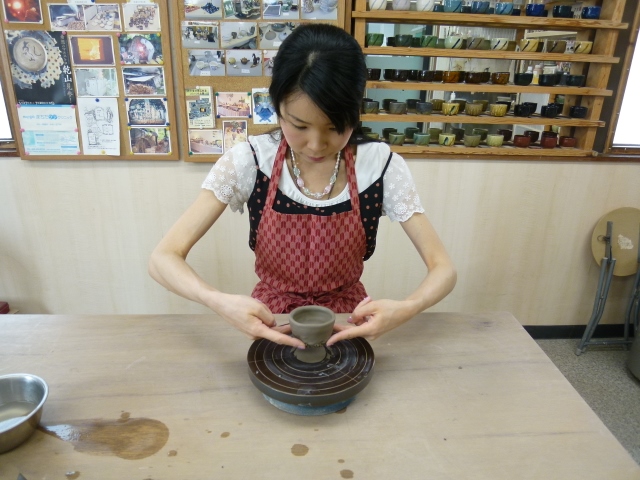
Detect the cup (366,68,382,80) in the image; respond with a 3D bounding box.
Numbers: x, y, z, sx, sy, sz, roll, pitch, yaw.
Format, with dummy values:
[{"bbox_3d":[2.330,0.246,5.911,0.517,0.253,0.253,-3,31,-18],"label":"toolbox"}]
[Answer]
[{"bbox_3d":[0.212,-0.662,1.781,0.065,0.045,0.065,1,20,0],"label":"cup"}]

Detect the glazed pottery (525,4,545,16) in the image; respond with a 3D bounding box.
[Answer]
[{"bbox_3d":[0.876,-0.931,1.802,0.074,0.051,0.074,1,17,-5],"label":"glazed pottery"}]

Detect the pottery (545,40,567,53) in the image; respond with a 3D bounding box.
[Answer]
[{"bbox_3d":[0.955,-0.778,1.795,0.067,0.045,0.067,1,20,0],"label":"pottery"}]

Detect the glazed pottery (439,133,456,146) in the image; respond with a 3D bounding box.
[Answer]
[{"bbox_3d":[0.541,-0.427,1.889,0.066,0.049,0.066,0,20,-4],"label":"glazed pottery"}]

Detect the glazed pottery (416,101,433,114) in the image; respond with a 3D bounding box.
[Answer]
[{"bbox_3d":[0.473,-0.596,2.009,0.072,0.050,0.072,1,19,0],"label":"glazed pottery"}]

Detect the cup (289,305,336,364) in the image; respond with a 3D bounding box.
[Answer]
[{"bbox_3d":[-0.012,0.149,0.702,0.070,0.068,0.070,1,19,0],"label":"cup"}]

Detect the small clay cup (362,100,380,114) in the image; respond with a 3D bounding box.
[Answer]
[{"bbox_3d":[0.230,-0.593,1.990,0.070,0.052,0.070,0,19,-5],"label":"small clay cup"}]

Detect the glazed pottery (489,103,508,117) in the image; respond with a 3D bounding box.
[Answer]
[{"bbox_3d":[0.750,-0.544,1.863,0.064,0.049,0.064,1,20,0],"label":"glazed pottery"}]

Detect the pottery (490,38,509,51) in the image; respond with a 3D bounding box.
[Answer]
[{"bbox_3d":[0.744,-0.806,1.830,0.074,0.051,0.074,1,17,-5],"label":"pottery"}]

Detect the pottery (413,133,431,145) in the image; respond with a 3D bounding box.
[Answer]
[{"bbox_3d":[0.431,-0.426,1.881,0.067,0.046,0.067,0,20,-4],"label":"pottery"}]

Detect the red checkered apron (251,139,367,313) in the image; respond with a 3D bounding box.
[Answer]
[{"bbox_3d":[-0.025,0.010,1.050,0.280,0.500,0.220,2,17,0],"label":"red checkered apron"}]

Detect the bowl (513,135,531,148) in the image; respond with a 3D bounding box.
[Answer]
[{"bbox_3d":[0.954,-0.464,2.094,0.070,0.051,0.070,0,19,-5],"label":"bowl"}]

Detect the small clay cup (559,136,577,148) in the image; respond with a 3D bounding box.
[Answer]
[{"bbox_3d":[1.182,-0.465,2.112,0.071,0.047,0.071,1,19,0],"label":"small clay cup"}]

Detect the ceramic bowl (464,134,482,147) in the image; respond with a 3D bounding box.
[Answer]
[{"bbox_3d":[0.669,-0.434,1.940,0.074,0.051,0.074,2,17,-1],"label":"ceramic bowl"}]

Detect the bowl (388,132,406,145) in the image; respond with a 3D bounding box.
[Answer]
[{"bbox_3d":[0.325,-0.426,1.873,0.064,0.045,0.064,0,20,-4],"label":"bowl"}]

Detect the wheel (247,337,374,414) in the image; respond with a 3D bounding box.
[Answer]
[{"bbox_3d":[-0.016,0.231,0.784,0.220,0.055,0.220,2,17,-1],"label":"wheel"}]

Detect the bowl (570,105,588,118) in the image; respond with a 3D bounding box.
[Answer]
[{"bbox_3d":[1.206,-0.595,2.070,0.071,0.050,0.071,1,19,0],"label":"bowl"}]

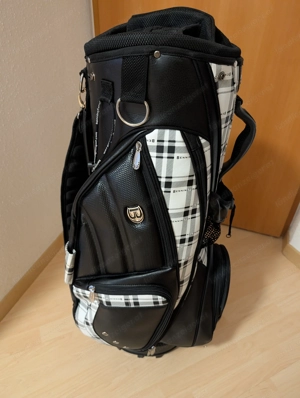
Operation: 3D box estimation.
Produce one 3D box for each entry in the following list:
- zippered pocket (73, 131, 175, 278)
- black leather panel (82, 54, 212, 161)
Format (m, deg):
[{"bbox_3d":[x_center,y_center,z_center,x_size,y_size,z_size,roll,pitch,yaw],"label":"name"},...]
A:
[{"bbox_3d":[-0.058,0.023,0.525,0.215,0.325,0.080,1,37,0],"label":"zippered pocket"},{"bbox_3d":[-0.006,-0.128,0.444,0.210,0.215,0.075,7,38,9],"label":"black leather panel"}]

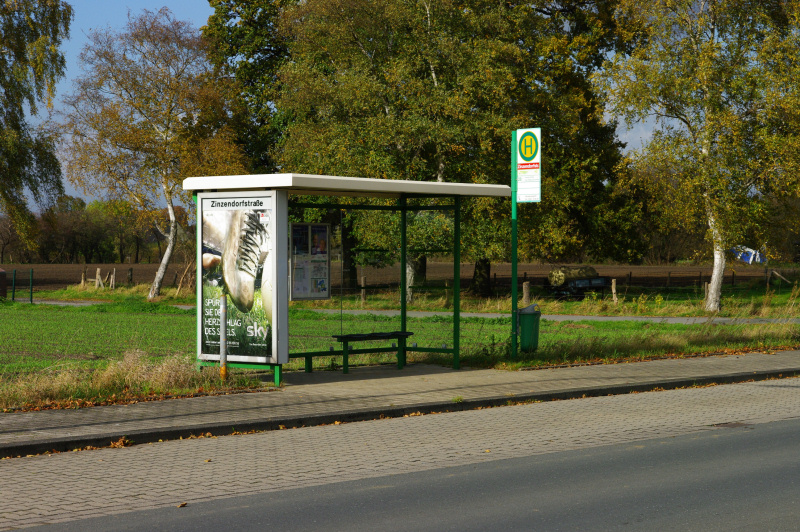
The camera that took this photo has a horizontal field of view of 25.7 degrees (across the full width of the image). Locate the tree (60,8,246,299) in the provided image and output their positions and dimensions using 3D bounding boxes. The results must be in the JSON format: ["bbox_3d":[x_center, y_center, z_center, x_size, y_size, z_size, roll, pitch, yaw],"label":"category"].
[{"bbox_3d":[-9.171,-4.169,65.000,6.967,10.783,6.700,0,0,0],"label":"tree"}]

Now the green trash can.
[{"bbox_3d":[1.883,0.907,25.453,0.325,0.705,0.400,0,0,10],"label":"green trash can"}]

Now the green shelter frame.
[{"bbox_3d":[-0.556,0.155,22.472,1.737,2.462,4.522,0,0,37],"label":"green shelter frame"}]

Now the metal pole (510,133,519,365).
[{"bbox_3d":[1.661,-0.302,25.484,0.078,3.335,0.078,0,0,37],"label":"metal pole"}]

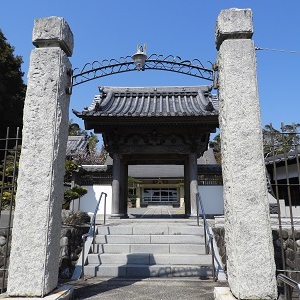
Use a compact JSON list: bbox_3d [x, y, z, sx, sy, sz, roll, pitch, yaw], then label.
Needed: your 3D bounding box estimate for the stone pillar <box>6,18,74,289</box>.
[{"bbox_3d":[-1.823,-0.066,4.826,0.576,4.667,0.586,-1,-12,3],"label":"stone pillar"}]

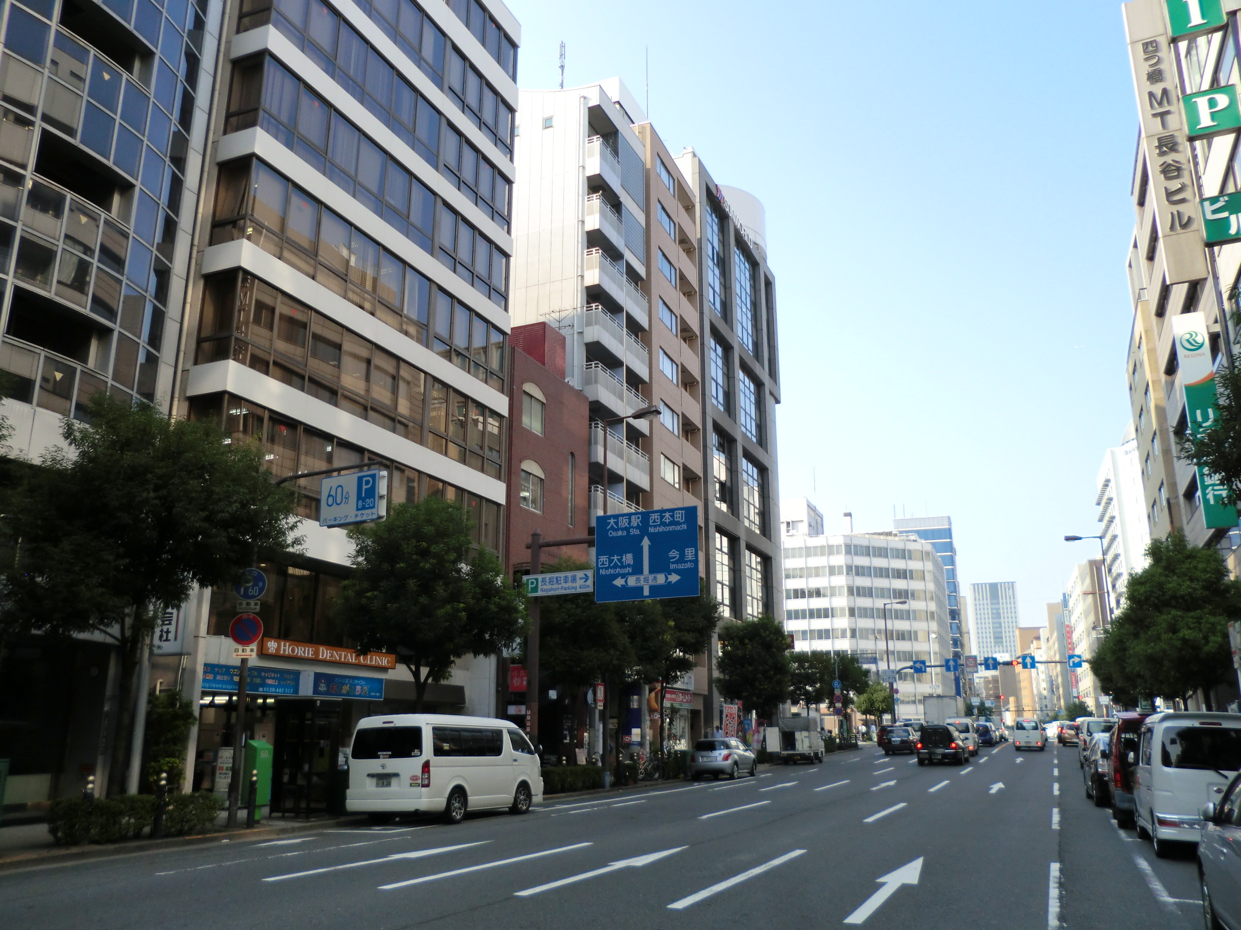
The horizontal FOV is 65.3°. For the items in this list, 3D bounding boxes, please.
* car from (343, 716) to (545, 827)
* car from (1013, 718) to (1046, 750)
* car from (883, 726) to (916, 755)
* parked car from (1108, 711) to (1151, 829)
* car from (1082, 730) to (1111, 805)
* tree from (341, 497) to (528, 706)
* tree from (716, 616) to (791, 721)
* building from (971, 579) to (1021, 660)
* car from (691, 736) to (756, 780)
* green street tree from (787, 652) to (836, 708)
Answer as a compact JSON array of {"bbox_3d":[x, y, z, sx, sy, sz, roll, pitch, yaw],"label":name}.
[{"bbox_3d":[-3.594,6.572,20.963,1.880,2.105,4.840,-7,-17,23],"label":"car"},{"bbox_3d":[24.041,15.796,56.855,1.475,1.850,3.395,-7,-17,23],"label":"car"},{"bbox_3d":[15.705,15.297,53.588,1.700,1.480,4.650,-7,-17,23],"label":"car"},{"bbox_3d":[9.874,5.654,17.965,1.500,1.930,3.500,-7,-17,23],"label":"parked car"},{"bbox_3d":[11.864,7.077,22.521,1.740,1.530,4.400,-7,-17,23],"label":"car"},{"bbox_3d":[-4.569,4.273,23.163,4.400,7.300,4.400,-7,-17,23],"label":"tree"},{"bbox_3d":[6.608,10.836,47.237,3.700,7.100,3.700,-7,-17,23],"label":"tree"},{"bbox_3d":[351.935,176.952,893.158,39.000,133.000,38.000,-7,-17,23],"label":"building"},{"bbox_3d":[4.005,11.225,37.065,1.690,1.530,3.850,-7,-17,23],"label":"car"},{"bbox_3d":[10.966,14.017,56.792,3.100,6.000,3.100,-7,-17,23],"label":"green street tree"}]

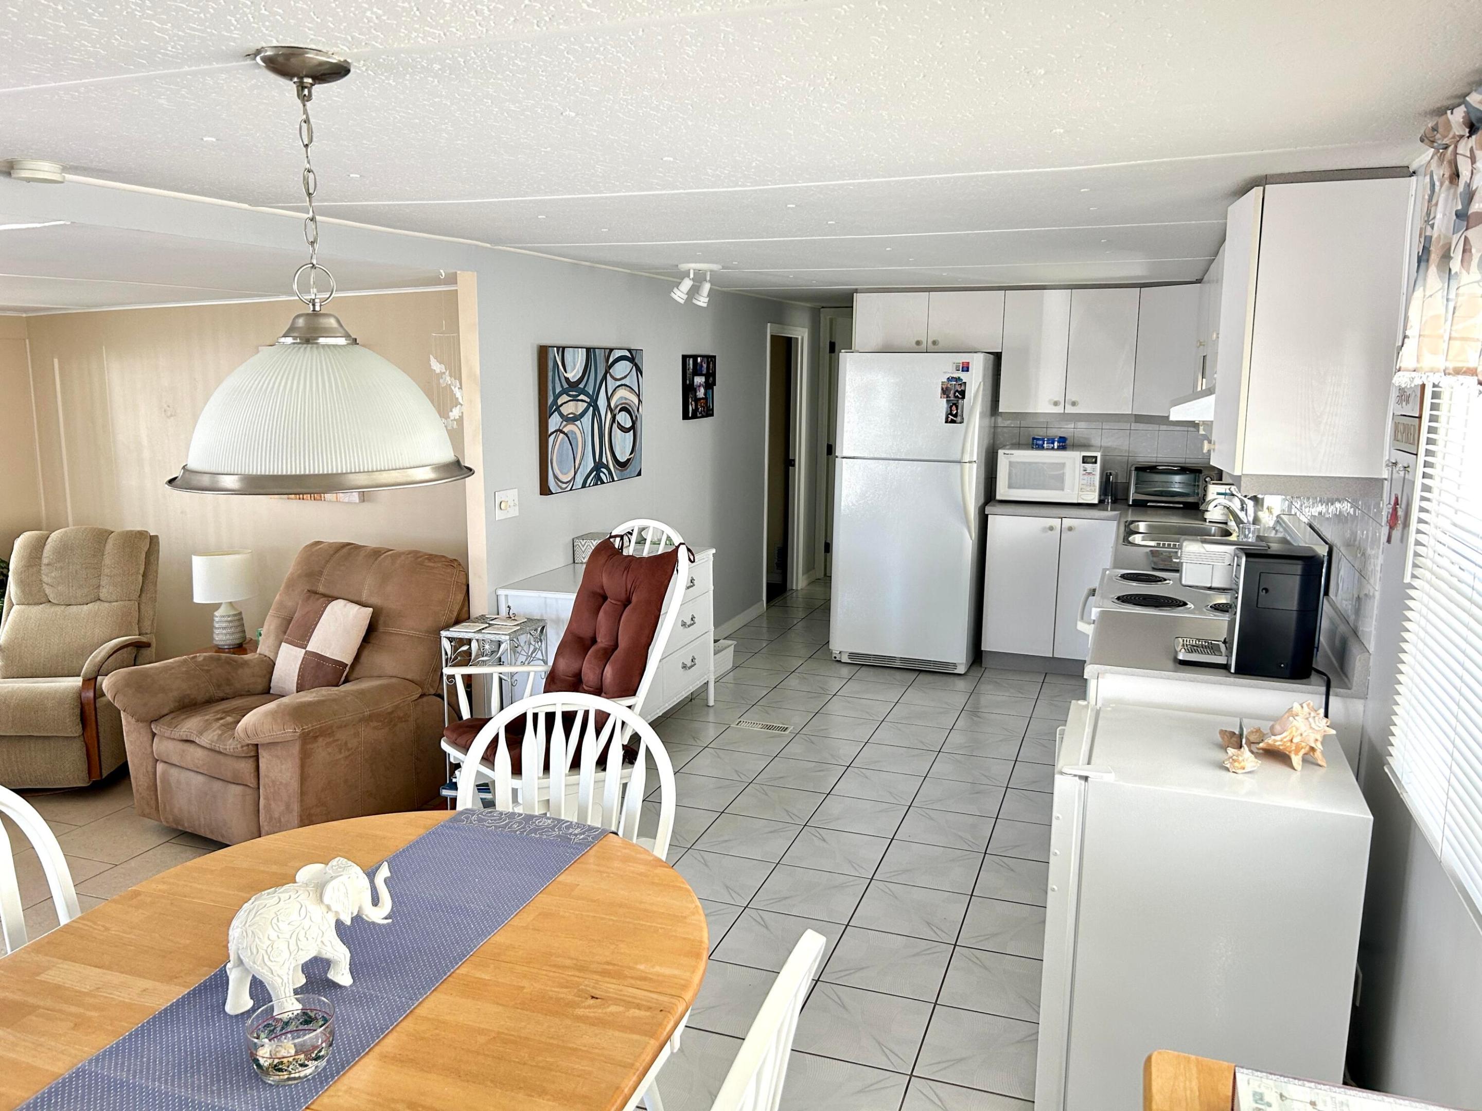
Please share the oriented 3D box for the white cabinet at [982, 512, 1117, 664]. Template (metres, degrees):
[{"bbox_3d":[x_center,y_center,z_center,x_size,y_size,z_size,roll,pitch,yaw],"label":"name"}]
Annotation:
[{"bbox_3d":[1.780,0.132,6.370,0.674,0.780,0.591,4,11,19],"label":"white cabinet"}]

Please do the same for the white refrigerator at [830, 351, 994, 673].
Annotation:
[{"bbox_3d":[1.014,-0.286,6.491,0.793,1.770,0.747,4,11,19],"label":"white refrigerator"}]

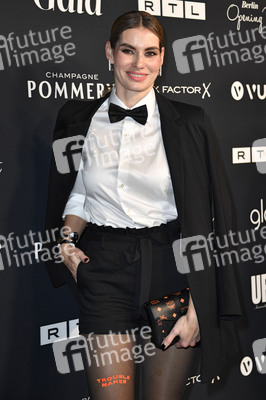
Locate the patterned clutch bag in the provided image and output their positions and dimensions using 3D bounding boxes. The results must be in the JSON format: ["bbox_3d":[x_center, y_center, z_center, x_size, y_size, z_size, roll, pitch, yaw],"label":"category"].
[{"bbox_3d":[0.114,0.332,2.560,0.145,0.135,0.045,-17,2,-16],"label":"patterned clutch bag"}]

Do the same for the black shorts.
[{"bbox_3d":[0.000,0.233,2.700,0.345,0.335,0.235,0,6,5],"label":"black shorts"}]

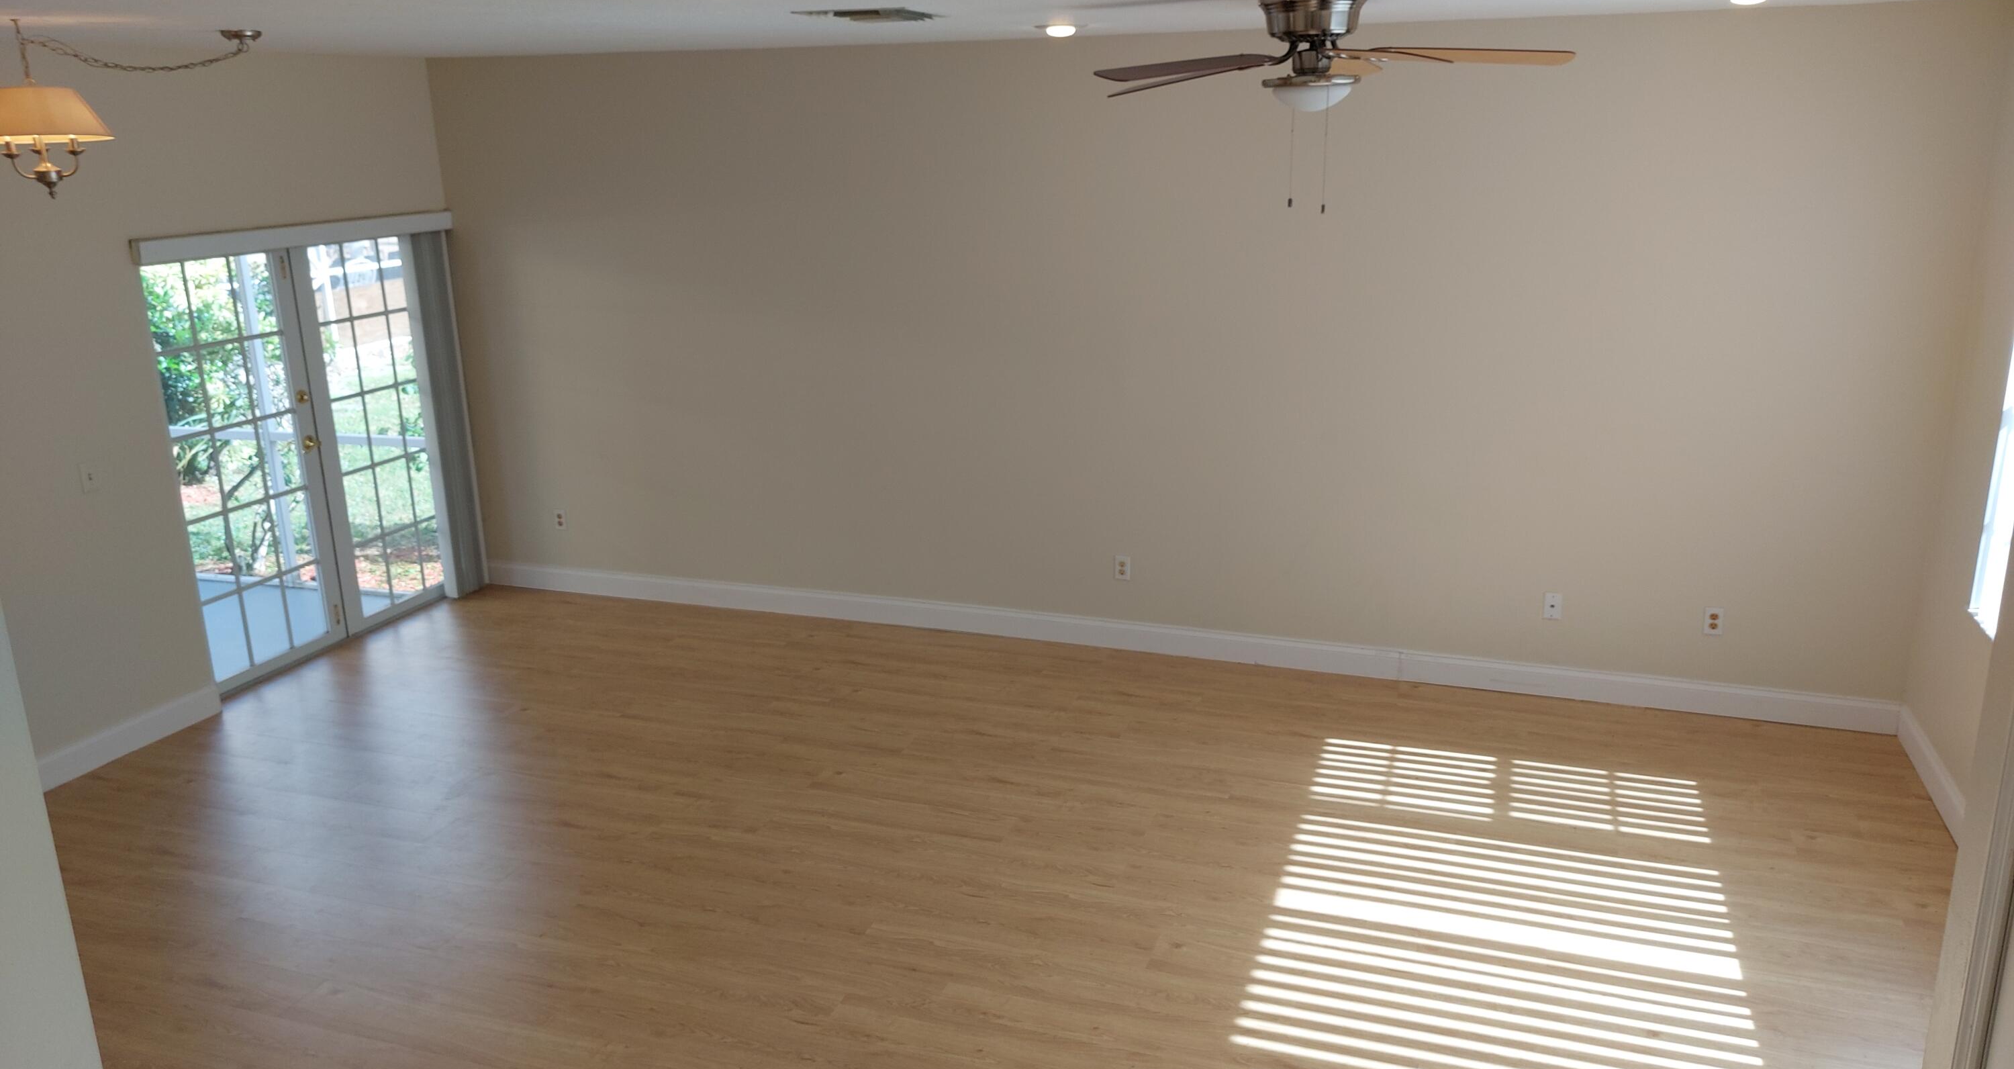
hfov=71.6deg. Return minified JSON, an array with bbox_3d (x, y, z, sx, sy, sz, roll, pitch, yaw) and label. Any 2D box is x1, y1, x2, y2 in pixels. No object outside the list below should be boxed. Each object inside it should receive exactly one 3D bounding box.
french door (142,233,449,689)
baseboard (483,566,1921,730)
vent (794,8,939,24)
[{"bbox_3d":[-3.174,-0.434,6.569,0.120,1.990,1.735,5,17,19],"label":"french door"},{"bbox_3d":[0.344,0.465,6.569,6.721,0.145,0.020,5,17,19],"label":"baseboard"},{"bbox_3d":[-0.449,-1.694,4.592,0.370,0.030,0.370,5,17,19],"label":"vent"}]

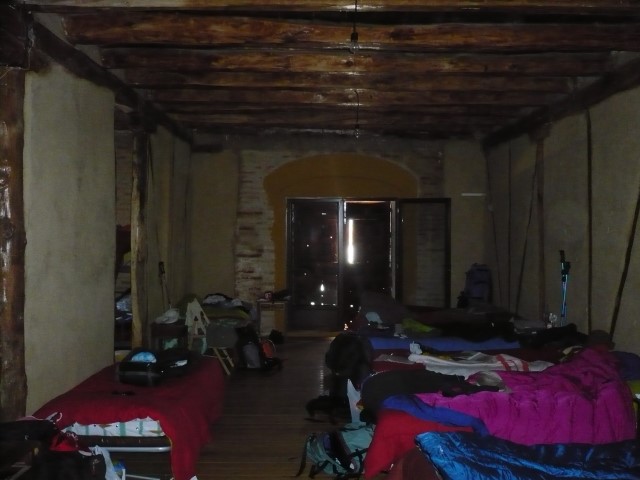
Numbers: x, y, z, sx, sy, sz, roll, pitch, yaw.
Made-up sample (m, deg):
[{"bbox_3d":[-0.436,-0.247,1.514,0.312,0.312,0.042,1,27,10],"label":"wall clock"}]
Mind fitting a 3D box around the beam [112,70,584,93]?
[{"bbox_3d":[0.262,-1.456,5.950,4.150,0.170,0.170,0,2,1],"label":"beam"}]

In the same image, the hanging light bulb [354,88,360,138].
[{"bbox_3d":[0.371,-1.251,6.400,0.060,0.490,0.060,0,2,1],"label":"hanging light bulb"}]

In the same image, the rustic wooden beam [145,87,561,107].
[{"bbox_3d":[0.324,-1.475,6.650,4.250,0.170,0.170,0,2,1],"label":"rustic wooden beam"}]

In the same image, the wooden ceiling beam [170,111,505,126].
[{"bbox_3d":[0.219,-1.514,8.100,4.200,0.170,0.170,0,2,1],"label":"wooden ceiling beam"}]

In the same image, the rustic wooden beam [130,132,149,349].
[{"bbox_3d":[-1.771,0.123,6.350,0.150,2.350,0.150,0,2,1],"label":"rustic wooden beam"}]

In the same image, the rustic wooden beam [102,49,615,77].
[{"bbox_3d":[0.304,-1.437,5.250,4.200,0.170,0.170,0,2,1],"label":"rustic wooden beam"}]

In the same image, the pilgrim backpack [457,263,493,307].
[{"bbox_3d":[2.053,0.605,8.600,0.440,0.620,0.320,0,2,1],"label":"pilgrim backpack"}]

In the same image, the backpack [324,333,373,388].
[{"bbox_3d":[0.238,1.006,5.400,0.390,0.470,0.320,0,2,1],"label":"backpack"}]

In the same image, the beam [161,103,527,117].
[{"bbox_3d":[0.268,-1.494,7.380,4.200,0.170,0.170,0,2,1],"label":"beam"}]

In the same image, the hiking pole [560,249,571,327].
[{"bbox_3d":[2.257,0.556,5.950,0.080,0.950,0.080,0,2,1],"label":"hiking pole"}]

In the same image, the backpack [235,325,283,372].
[{"bbox_3d":[-0.676,1.174,7.000,0.480,0.530,0.350,0,2,-14],"label":"backpack"}]

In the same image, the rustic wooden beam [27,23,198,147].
[{"bbox_3d":[-1.830,-1.310,6.500,0.210,0.210,5.000,0,2,1],"label":"rustic wooden beam"}]

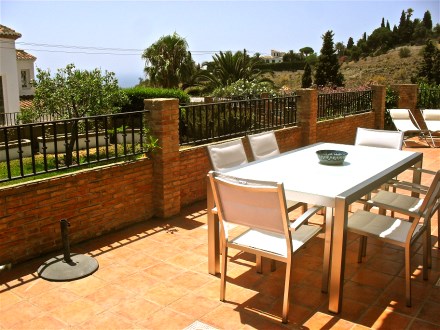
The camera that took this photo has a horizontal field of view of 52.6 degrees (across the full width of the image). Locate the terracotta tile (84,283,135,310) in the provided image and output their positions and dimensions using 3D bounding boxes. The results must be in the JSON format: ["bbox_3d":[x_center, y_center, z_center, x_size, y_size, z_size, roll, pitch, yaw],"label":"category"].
[{"bbox_3d":[-0.738,0.884,2.954,0.258,0.018,0.258,8,14,35],"label":"terracotta tile"}]

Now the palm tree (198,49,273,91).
[{"bbox_3d":[0.901,-4.945,26.372,4.300,3.800,4.300,0,11,0],"label":"palm tree"}]

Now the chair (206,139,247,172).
[{"bbox_3d":[0.306,0.281,3.699,0.660,0.880,0.560,8,14,35],"label":"chair"}]

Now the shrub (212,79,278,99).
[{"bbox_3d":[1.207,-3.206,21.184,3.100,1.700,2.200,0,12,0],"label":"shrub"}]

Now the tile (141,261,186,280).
[{"bbox_3d":[-0.419,0.800,3.373,0.245,0.015,0.245,10,16,38],"label":"tile"}]

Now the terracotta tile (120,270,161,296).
[{"bbox_3d":[-0.579,0.844,3.159,0.258,0.018,0.258,8,14,35],"label":"terracotta tile"}]

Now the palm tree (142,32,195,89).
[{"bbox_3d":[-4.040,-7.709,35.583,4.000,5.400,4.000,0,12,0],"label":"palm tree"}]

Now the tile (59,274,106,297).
[{"bbox_3d":[-0.953,0.854,3.106,0.258,0.018,0.258,8,14,35],"label":"tile"}]

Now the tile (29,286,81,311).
[{"bbox_3d":[-1.091,0.896,2.955,0.245,0.015,0.245,10,16,38],"label":"tile"}]

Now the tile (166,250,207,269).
[{"bbox_3d":[-0.259,0.756,3.570,0.245,0.015,0.245,10,16,38],"label":"tile"}]

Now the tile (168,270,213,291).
[{"bbox_3d":[-0.218,0.834,3.219,0.245,0.015,0.245,10,16,38],"label":"tile"}]

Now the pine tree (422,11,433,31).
[{"bbox_3d":[48.983,-33.660,105.594,2.400,5.500,2.400,0,12,0],"label":"pine tree"}]

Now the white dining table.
[{"bbox_3d":[0.907,0.344,3.747,1.005,0.740,1.989,8,14,35],"label":"white dining table"}]

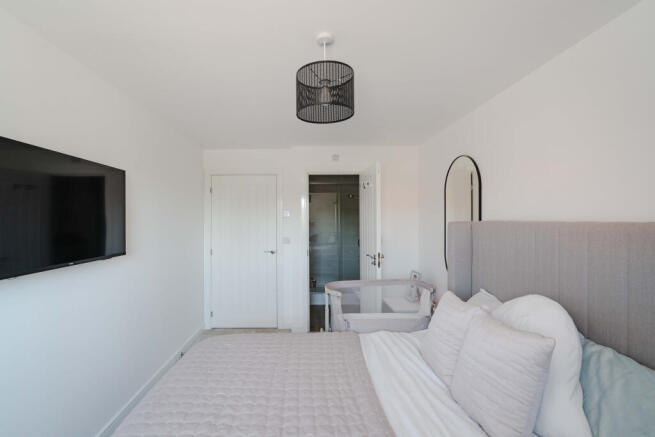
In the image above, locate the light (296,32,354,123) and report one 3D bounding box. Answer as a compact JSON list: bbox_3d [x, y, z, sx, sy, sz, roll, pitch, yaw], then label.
[{"bbox_3d":[-0.011,-0.723,1.485,0.292,0.392,0.292,0,0,0],"label":"light"}]

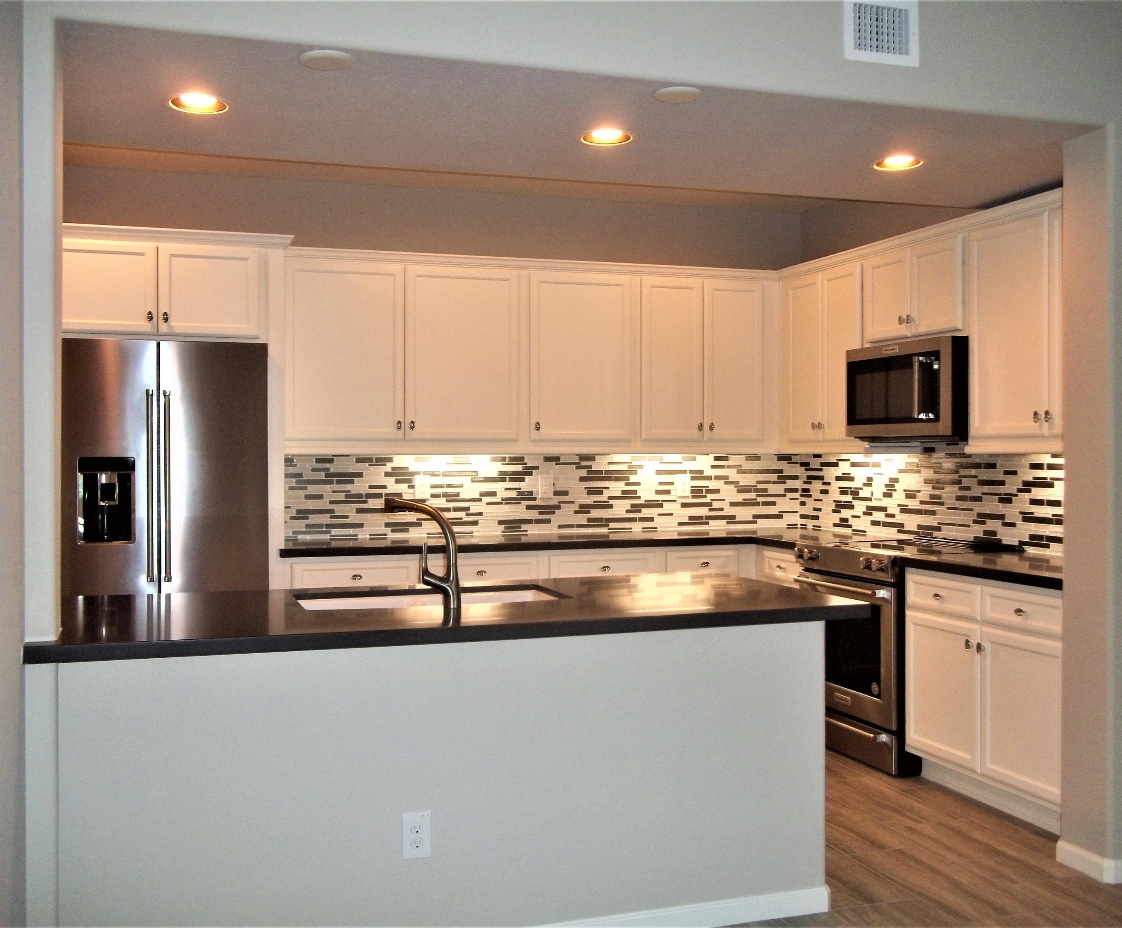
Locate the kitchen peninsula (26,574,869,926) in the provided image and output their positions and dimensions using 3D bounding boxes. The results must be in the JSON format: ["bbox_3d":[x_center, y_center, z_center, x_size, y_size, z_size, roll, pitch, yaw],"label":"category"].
[{"bbox_3d":[-0.311,0.852,3.386,2.214,0.892,0.941,0,1,-19],"label":"kitchen peninsula"}]

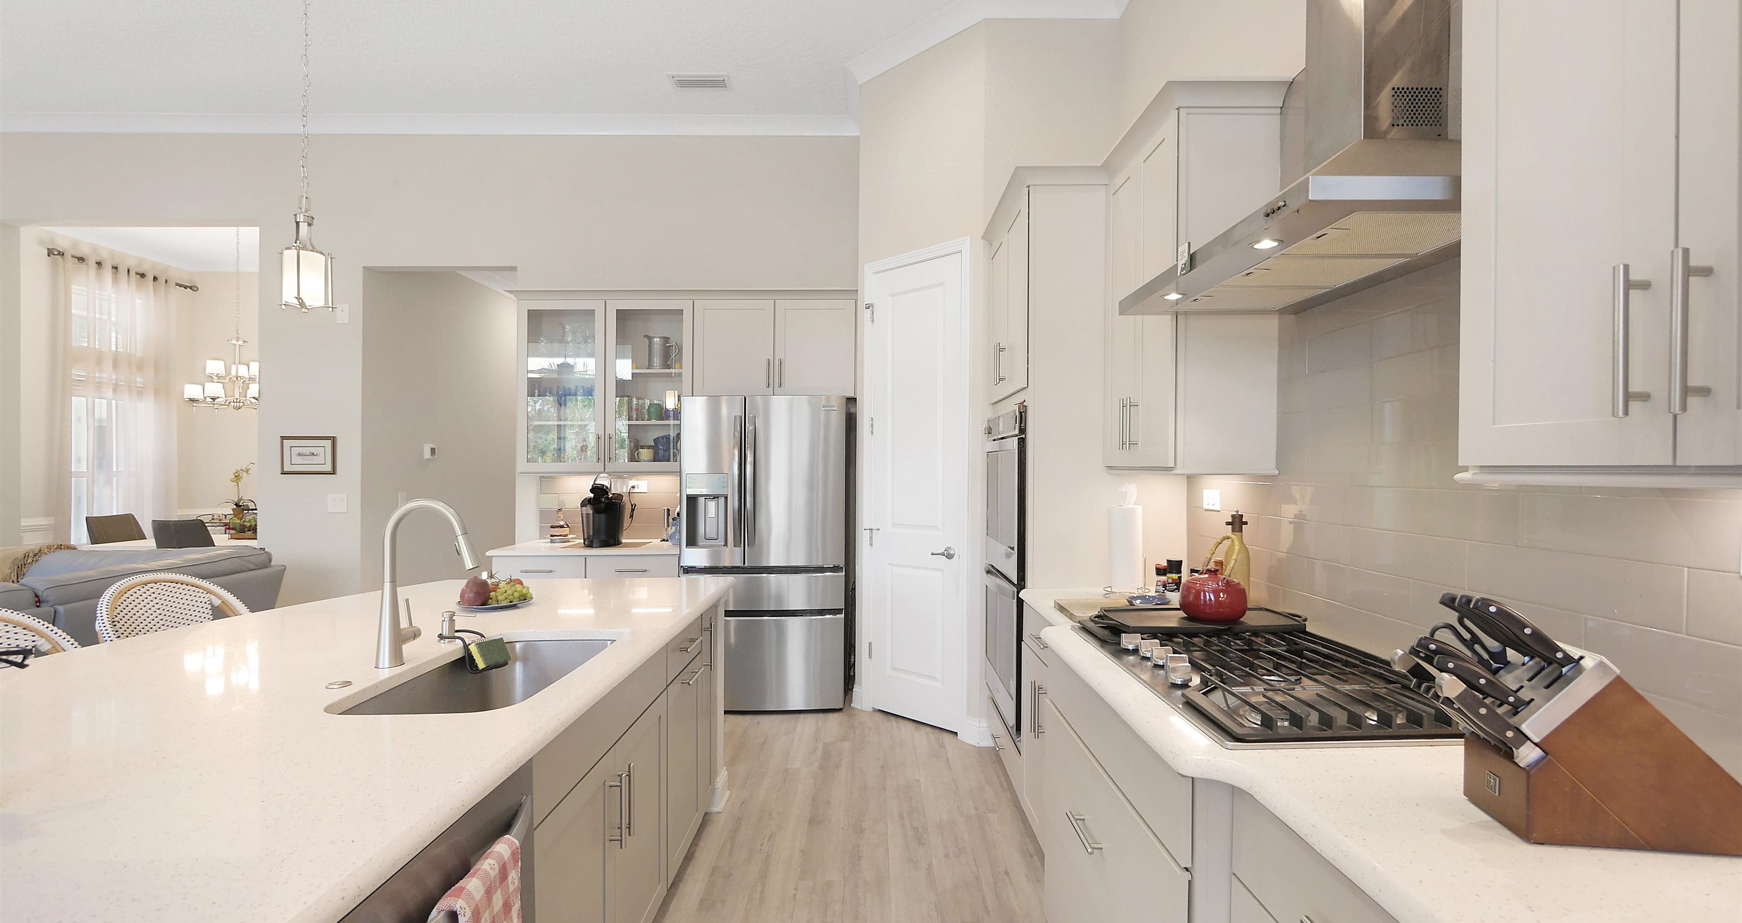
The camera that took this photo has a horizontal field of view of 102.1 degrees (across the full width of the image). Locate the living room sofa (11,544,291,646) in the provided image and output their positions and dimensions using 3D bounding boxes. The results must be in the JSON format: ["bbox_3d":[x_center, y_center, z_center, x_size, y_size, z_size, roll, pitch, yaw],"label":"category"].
[{"bbox_3d":[-3.980,0.981,3.025,0.960,0.880,2.350,0,0,0],"label":"living room sofa"}]

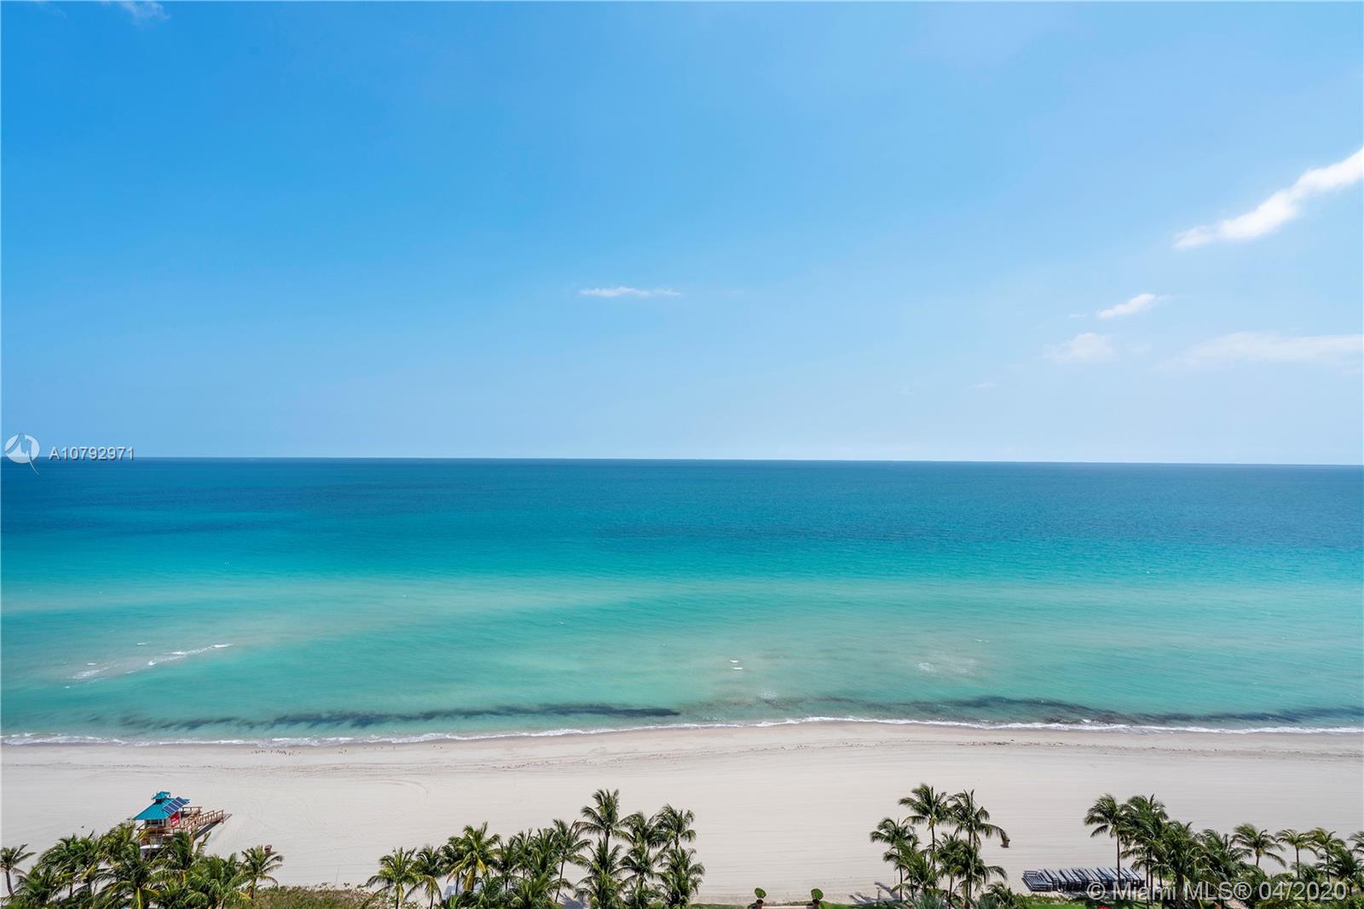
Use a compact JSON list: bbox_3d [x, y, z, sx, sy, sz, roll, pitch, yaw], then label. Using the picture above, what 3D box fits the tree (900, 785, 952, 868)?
[{"bbox_3d":[26.990,43.060,66.590,5.600,11.400,5.200,0,-1,0],"label":"tree"}]

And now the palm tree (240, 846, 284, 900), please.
[{"bbox_3d":[-45.720,45.690,65.950,4.900,6.260,4.900,0,0,0],"label":"palm tree"}]

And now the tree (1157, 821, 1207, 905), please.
[{"bbox_3d":[52.920,44.110,64.250,5.400,9.500,5.200,0,-1,0],"label":"tree"}]

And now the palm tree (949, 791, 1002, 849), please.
[{"bbox_3d":[31.500,43.120,65.510,5.600,11.300,5.200,0,-1,0],"label":"palm tree"}]

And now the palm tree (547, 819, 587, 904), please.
[{"bbox_3d":[-12.520,44.350,66.070,4.550,9.240,4.550,0,0,0],"label":"palm tree"}]

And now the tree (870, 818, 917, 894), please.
[{"bbox_3d":[23.210,44.510,66.530,5.300,9.240,5.300,0,0,0],"label":"tree"}]

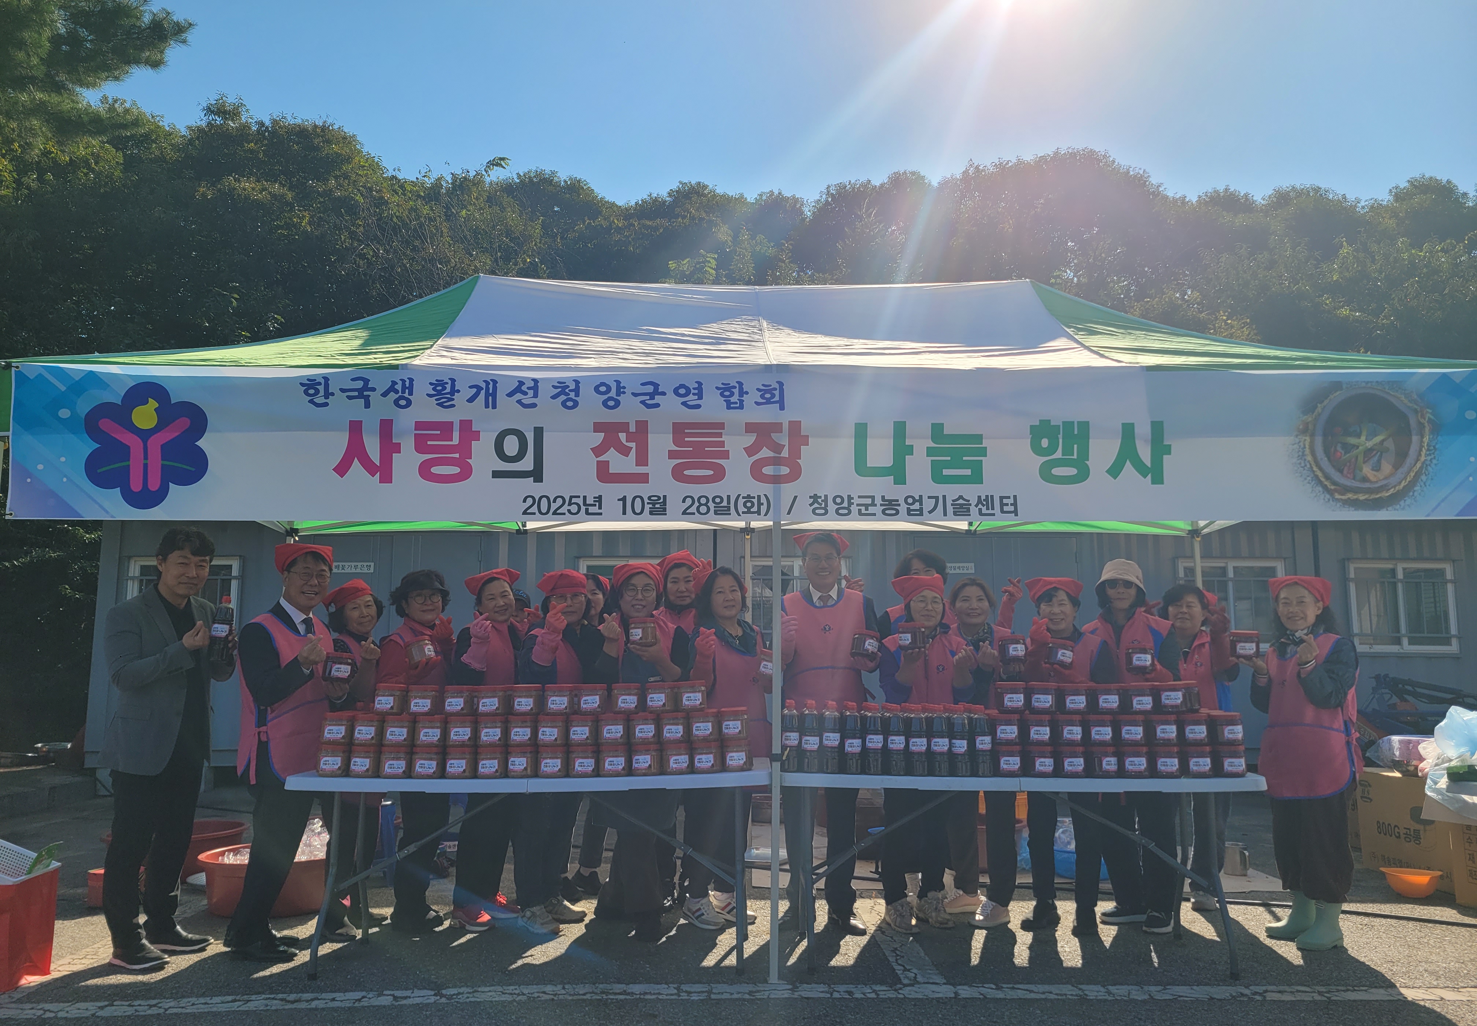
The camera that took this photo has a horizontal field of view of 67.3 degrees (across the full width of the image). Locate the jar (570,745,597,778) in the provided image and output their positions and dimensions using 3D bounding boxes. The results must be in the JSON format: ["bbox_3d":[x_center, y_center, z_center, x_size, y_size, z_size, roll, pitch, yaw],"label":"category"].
[{"bbox_3d":[-0.598,0.956,4.280,0.108,0.116,0.108,1,-8,-4],"label":"jar"}]

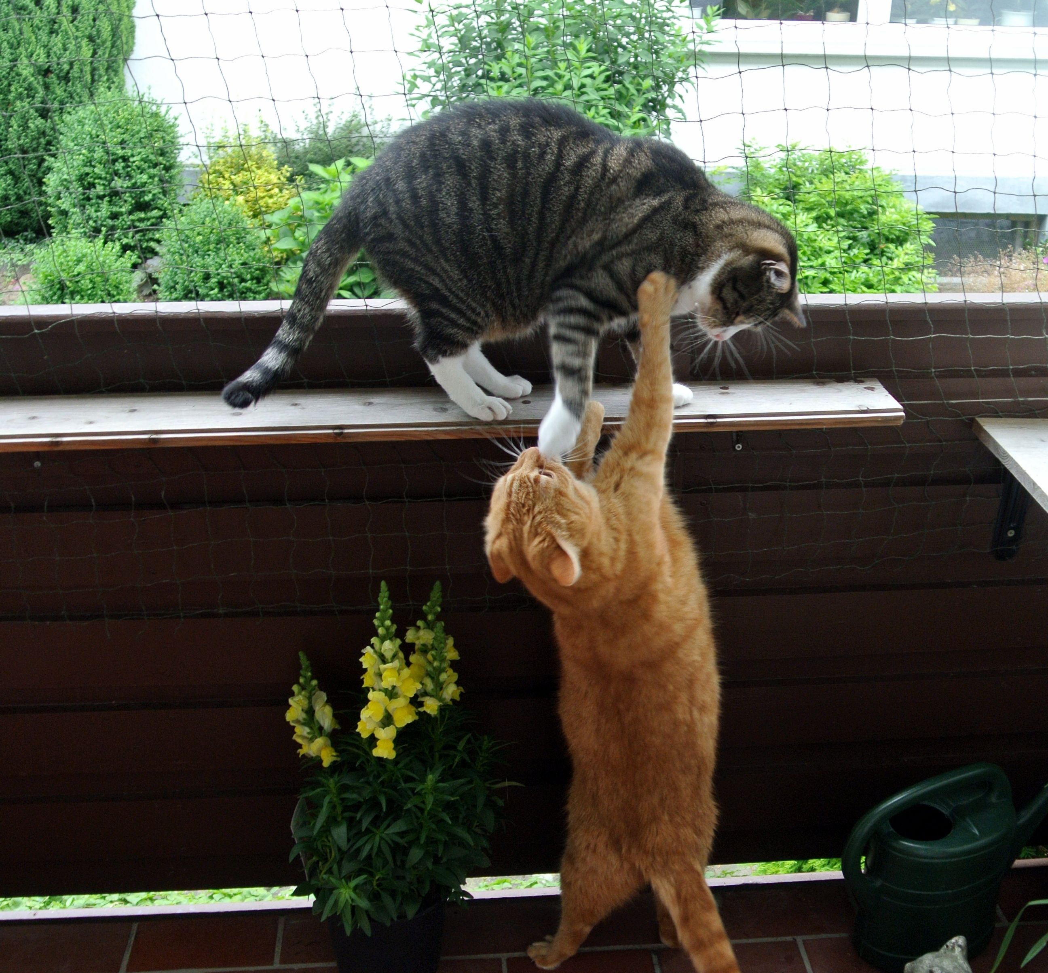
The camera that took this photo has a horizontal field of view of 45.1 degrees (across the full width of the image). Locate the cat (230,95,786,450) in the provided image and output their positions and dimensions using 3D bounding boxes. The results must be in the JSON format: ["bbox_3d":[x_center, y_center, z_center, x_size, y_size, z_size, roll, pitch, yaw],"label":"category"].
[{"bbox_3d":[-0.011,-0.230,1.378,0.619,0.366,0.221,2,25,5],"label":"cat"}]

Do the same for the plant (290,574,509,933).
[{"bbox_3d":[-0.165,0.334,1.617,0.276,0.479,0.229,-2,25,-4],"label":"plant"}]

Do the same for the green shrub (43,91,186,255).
[{"bbox_3d":[-2.185,-1.613,6.716,0.740,0.920,0.720,-2,26,-4],"label":"green shrub"}]

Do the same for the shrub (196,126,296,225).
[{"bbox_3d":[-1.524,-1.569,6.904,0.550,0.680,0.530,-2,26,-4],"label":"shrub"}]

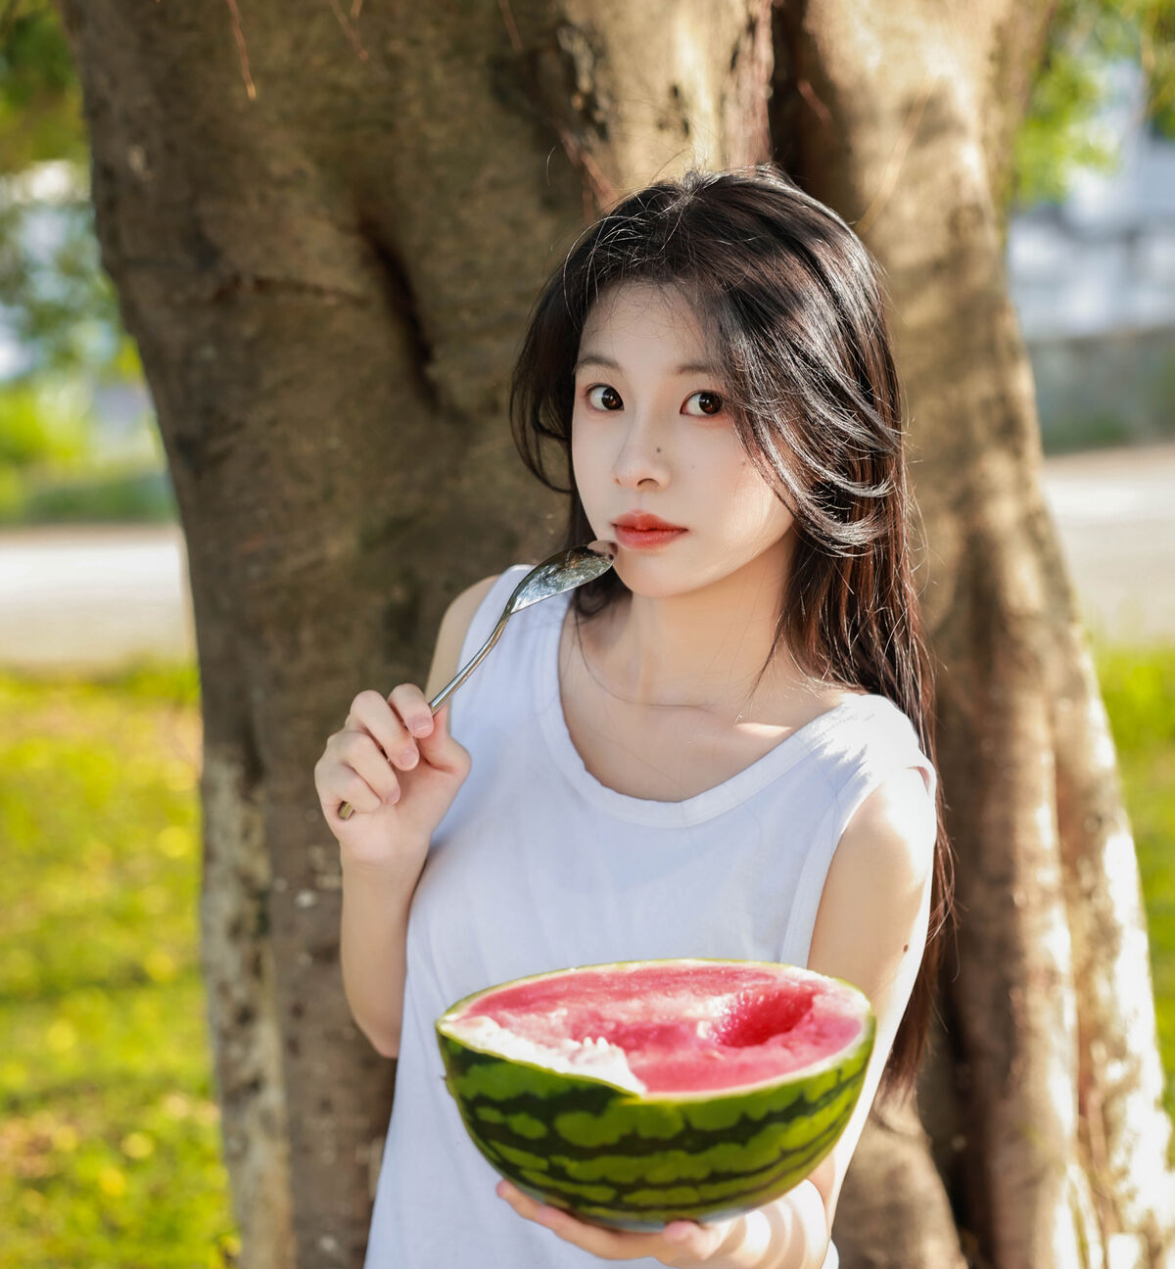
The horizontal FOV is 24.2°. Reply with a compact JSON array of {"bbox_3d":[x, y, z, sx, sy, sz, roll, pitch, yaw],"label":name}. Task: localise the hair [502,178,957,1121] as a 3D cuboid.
[{"bbox_3d":[0.090,0.010,1.660,0.240,0.575,0.260,3,7,27],"label":"hair"}]

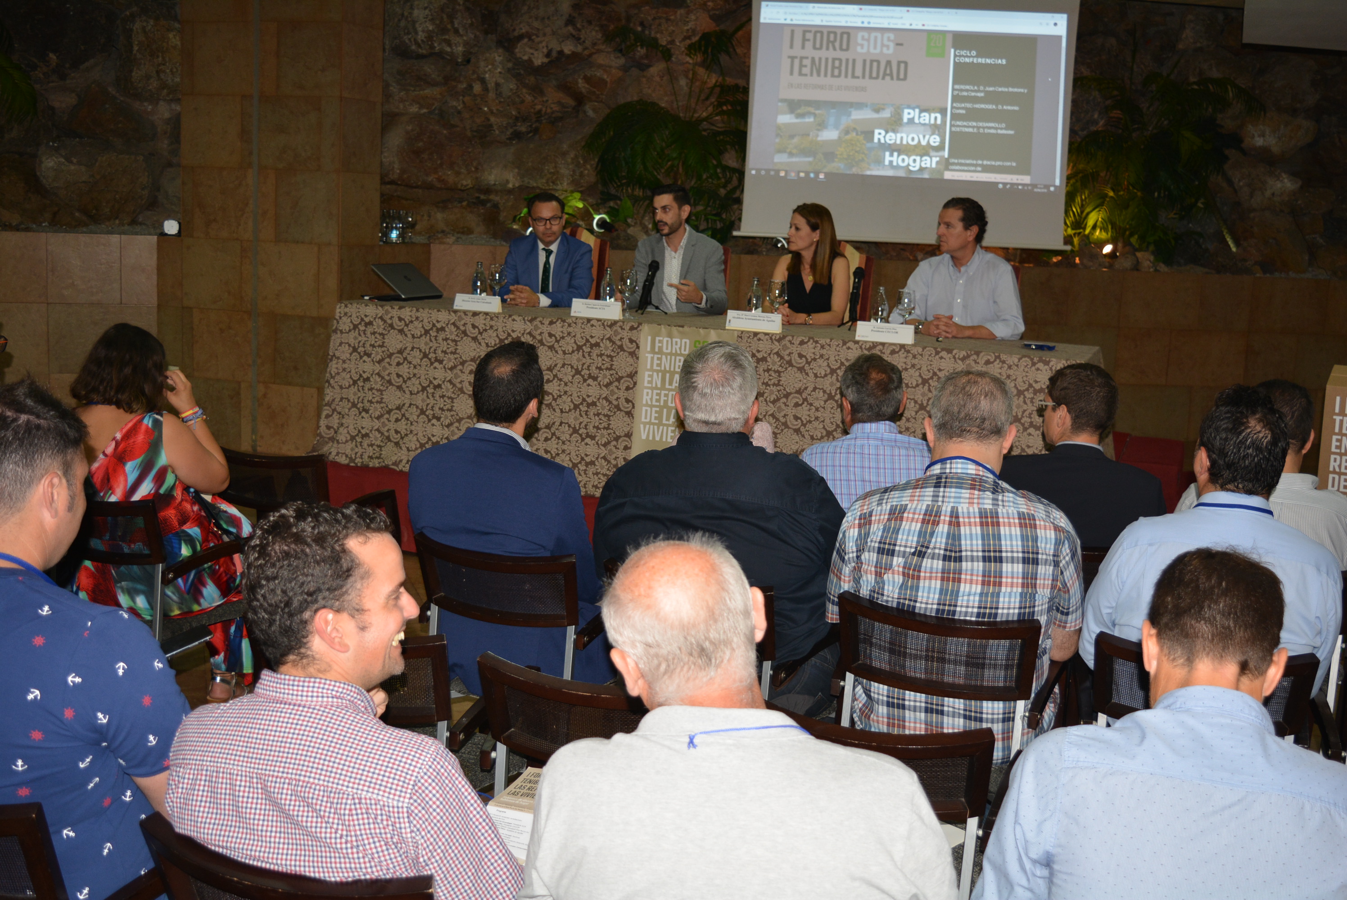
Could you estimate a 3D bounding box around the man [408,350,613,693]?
[{"bbox_3d":[-0.321,0.332,3.963,0.530,1.270,0.800,7,9,25],"label":"man"}]

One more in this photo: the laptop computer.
[{"bbox_3d":[-1.369,-0.858,7.628,0.250,0.172,0.360,6,10,23],"label":"laptop computer"}]

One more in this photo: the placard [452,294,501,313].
[{"bbox_3d":[-0.870,-0.669,6.766,0.250,0.075,0.045,7,10,27],"label":"placard"}]

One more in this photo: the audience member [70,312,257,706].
[{"bbox_3d":[-1.432,0.221,4.463,0.540,1.250,0.860,5,9,18],"label":"audience member"}]

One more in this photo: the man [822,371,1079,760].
[{"bbox_3d":[0.709,0.443,3.507,0.540,1.280,0.800,6,9,23],"label":"man"}]

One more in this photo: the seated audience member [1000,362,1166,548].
[{"bbox_3d":[1.138,0.368,4.197,0.520,1.260,0.800,5,9,18],"label":"seated audience member"}]

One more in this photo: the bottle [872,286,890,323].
[{"bbox_3d":[0.900,-0.593,6.454,0.072,0.212,0.072,6,10,24],"label":"bottle"}]

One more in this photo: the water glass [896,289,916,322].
[{"bbox_3d":[0.998,-0.576,6.397,0.083,0.205,0.083,6,10,24],"label":"water glass"}]

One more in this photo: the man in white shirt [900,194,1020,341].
[{"bbox_3d":[1.208,-0.425,6.582,0.570,1.358,0.800,6,10,24],"label":"man in white shirt"}]

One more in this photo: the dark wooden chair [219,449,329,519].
[{"bbox_3d":[-1.239,0.353,5.180,0.530,0.815,0.530,6,10,24],"label":"dark wooden chair"}]

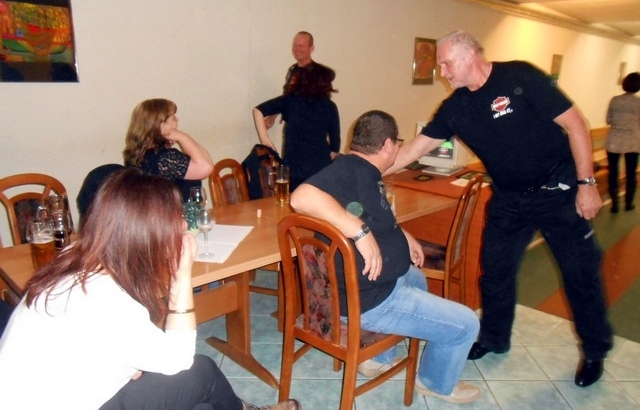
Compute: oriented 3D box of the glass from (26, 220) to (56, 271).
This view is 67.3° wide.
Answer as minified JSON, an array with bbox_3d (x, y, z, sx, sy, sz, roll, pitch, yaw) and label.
[{"bbox_3d":[-0.998,0.158,1.738,0.115,0.190,0.092,-6,16,-27],"label":"glass"}]

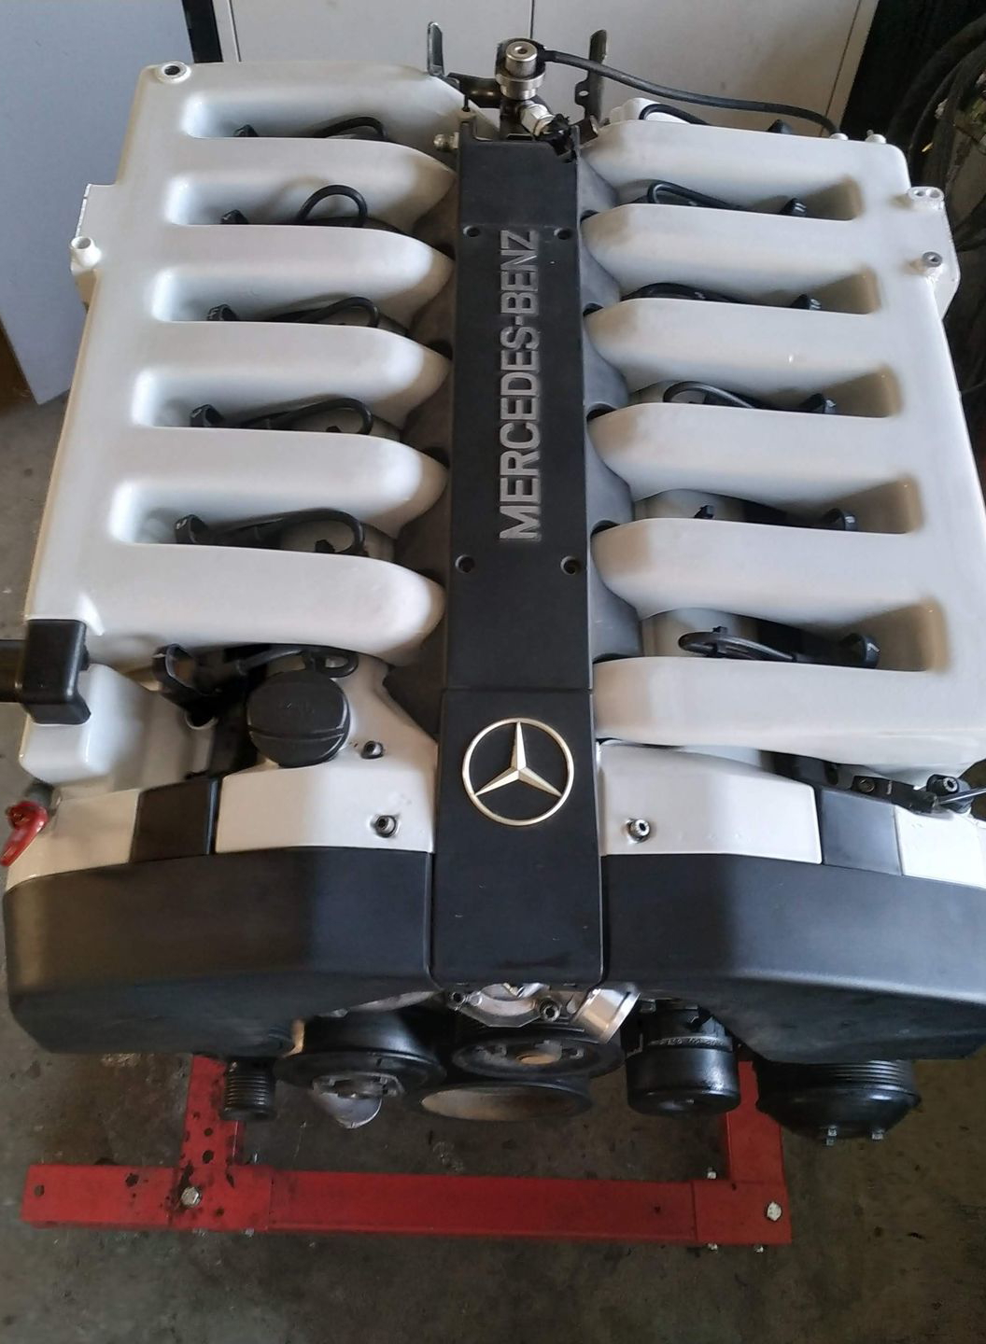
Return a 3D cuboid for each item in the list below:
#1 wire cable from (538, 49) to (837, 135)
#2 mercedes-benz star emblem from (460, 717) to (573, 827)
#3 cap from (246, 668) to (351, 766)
[{"bbox_3d":[0.158,-0.473,1.015,0.240,0.042,0.034,12,60,7],"label":"wire cable"},{"bbox_3d":[0.015,0.059,0.735,0.067,0.006,0.067,1,66,0],"label":"mercedes-benz star emblem"},{"bbox_3d":[-0.124,0.029,0.790,0.066,0.028,0.066,-1,66,2],"label":"cap"}]

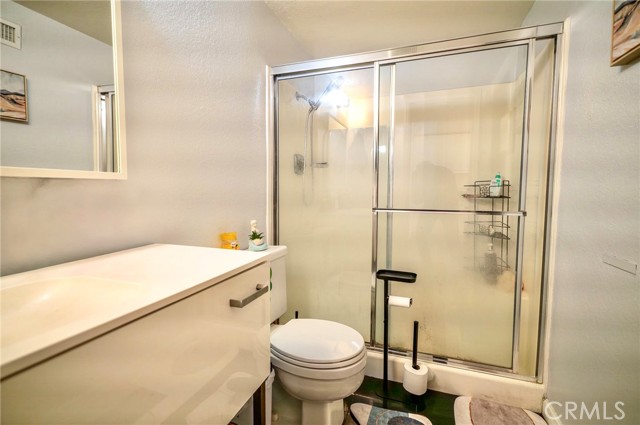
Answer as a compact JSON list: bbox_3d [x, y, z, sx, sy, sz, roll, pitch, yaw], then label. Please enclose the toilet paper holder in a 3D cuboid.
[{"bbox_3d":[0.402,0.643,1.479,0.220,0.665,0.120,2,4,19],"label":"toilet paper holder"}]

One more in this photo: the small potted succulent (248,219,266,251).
[{"bbox_3d":[-0.325,0.115,1.479,0.086,0.162,0.088,2,4,19],"label":"small potted succulent"}]

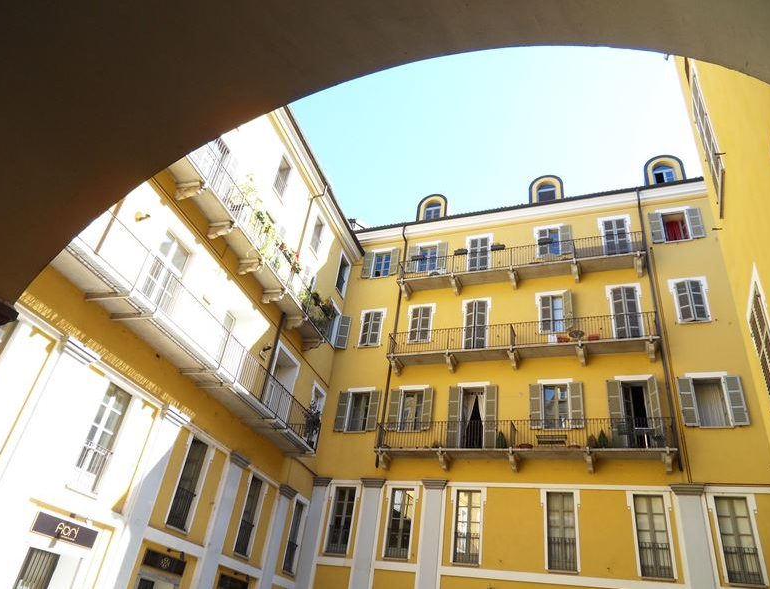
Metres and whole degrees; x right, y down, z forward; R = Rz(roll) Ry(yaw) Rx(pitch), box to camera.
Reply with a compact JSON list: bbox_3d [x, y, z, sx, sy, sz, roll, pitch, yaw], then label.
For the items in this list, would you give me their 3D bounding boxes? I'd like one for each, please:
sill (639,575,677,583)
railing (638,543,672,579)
[{"bbox_3d":[8.414,8.775,16.740,0.974,0.070,0.180,-6,-35,22],"label":"sill"},{"bbox_3d":[8.370,8.206,16.847,0.903,0.964,0.060,-6,-34,22],"label":"railing"}]

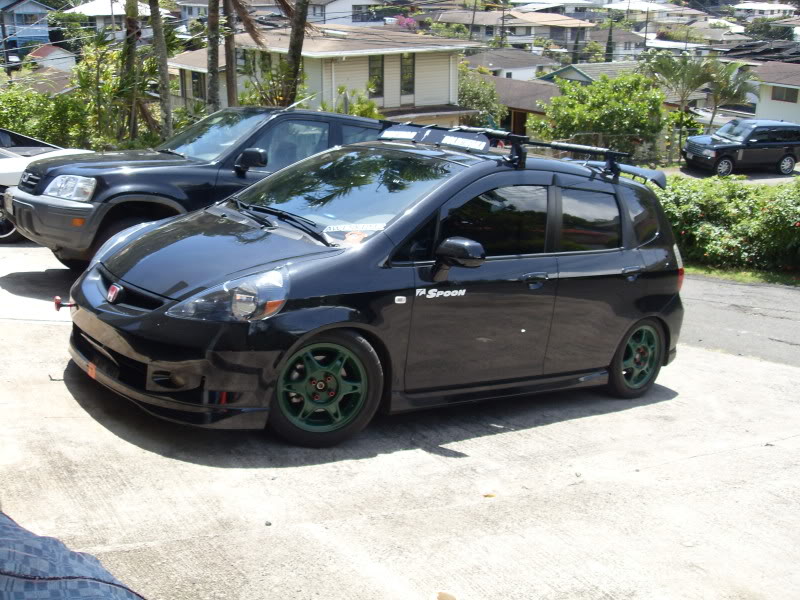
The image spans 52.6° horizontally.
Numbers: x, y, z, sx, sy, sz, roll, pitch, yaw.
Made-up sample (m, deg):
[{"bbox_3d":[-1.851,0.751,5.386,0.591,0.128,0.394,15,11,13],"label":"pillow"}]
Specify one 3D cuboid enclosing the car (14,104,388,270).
[{"bbox_3d":[-1.207,-0.988,7.605,4.450,1.675,1.750,0,13,-36],"label":"car"}]

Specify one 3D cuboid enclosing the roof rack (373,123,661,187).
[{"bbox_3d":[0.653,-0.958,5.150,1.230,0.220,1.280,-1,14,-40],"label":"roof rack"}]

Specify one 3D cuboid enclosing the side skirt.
[{"bbox_3d":[0.601,0.483,4.486,1.730,0.125,0.110,-1,14,-40],"label":"side skirt"}]

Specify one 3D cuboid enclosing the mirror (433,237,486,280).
[{"bbox_3d":[0.274,-0.199,3.866,0.140,0.170,0.195,-1,14,-40],"label":"mirror"}]

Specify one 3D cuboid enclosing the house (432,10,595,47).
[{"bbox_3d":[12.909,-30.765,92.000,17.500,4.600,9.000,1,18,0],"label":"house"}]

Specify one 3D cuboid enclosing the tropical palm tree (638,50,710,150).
[{"bbox_3d":[9.502,-6.802,28.000,2.200,3.600,2.200,1,18,0],"label":"tropical palm tree"}]

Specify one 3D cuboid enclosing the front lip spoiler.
[{"bbox_3d":[-1.274,0.309,3.932,0.520,0.160,1.640,-1,14,-40],"label":"front lip spoiler"}]

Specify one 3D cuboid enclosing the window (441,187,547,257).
[{"bbox_3d":[0.503,-0.432,4.227,0.810,0.450,0.050,-1,-1,-40],"label":"window"}]

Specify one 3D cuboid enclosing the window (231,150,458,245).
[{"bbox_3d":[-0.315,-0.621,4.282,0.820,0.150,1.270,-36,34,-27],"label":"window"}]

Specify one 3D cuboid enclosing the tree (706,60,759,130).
[{"bbox_3d":[13.154,-7.497,32.000,2.200,3.900,2.100,6,15,21],"label":"tree"}]

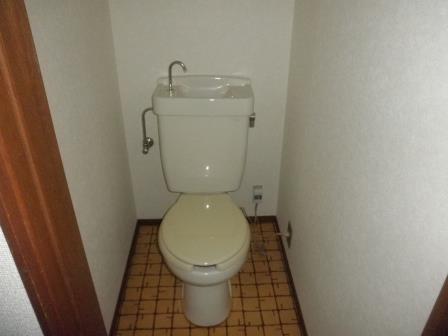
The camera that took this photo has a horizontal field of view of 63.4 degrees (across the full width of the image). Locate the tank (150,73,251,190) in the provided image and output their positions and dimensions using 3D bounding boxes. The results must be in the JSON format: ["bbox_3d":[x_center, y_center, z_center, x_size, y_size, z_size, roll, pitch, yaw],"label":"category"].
[{"bbox_3d":[-0.094,-0.153,1.764,0.445,0.535,0.204,-1,28,-3],"label":"tank"}]

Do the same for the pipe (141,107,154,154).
[{"bbox_3d":[-0.367,-0.191,1.801,0.081,0.262,0.085,-1,28,-3],"label":"pipe"}]

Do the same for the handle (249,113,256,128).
[{"bbox_3d":[0.130,-0.222,1.693,0.040,0.065,0.062,-1,28,-3],"label":"handle"}]

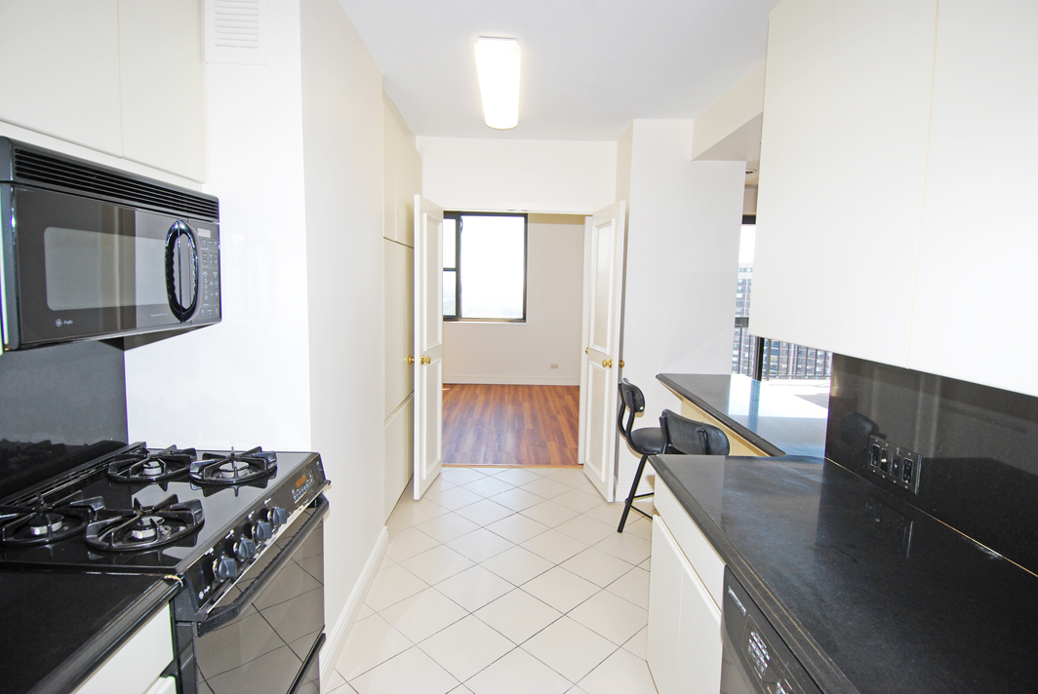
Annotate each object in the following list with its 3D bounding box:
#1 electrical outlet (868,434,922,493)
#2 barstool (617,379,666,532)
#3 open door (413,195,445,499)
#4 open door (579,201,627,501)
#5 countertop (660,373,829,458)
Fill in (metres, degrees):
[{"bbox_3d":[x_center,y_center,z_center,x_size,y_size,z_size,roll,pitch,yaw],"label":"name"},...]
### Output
[{"bbox_3d":[1.081,0.339,1.508,0.012,0.114,0.204,1,7,-1],"label":"electrical outlet"},{"bbox_3d":[0.861,0.688,3.086,0.480,0.930,0.430,0,7,-10],"label":"barstool"},{"bbox_3d":[-0.648,0.007,3.758,0.040,2.035,0.590,2,7,7],"label":"open door"},{"bbox_3d":[0.615,0.030,3.781,0.040,2.035,0.590,0,7,-9],"label":"open door"},{"bbox_3d":[1.245,0.311,2.686,0.610,0.040,1.740,1,7,0],"label":"countertop"}]

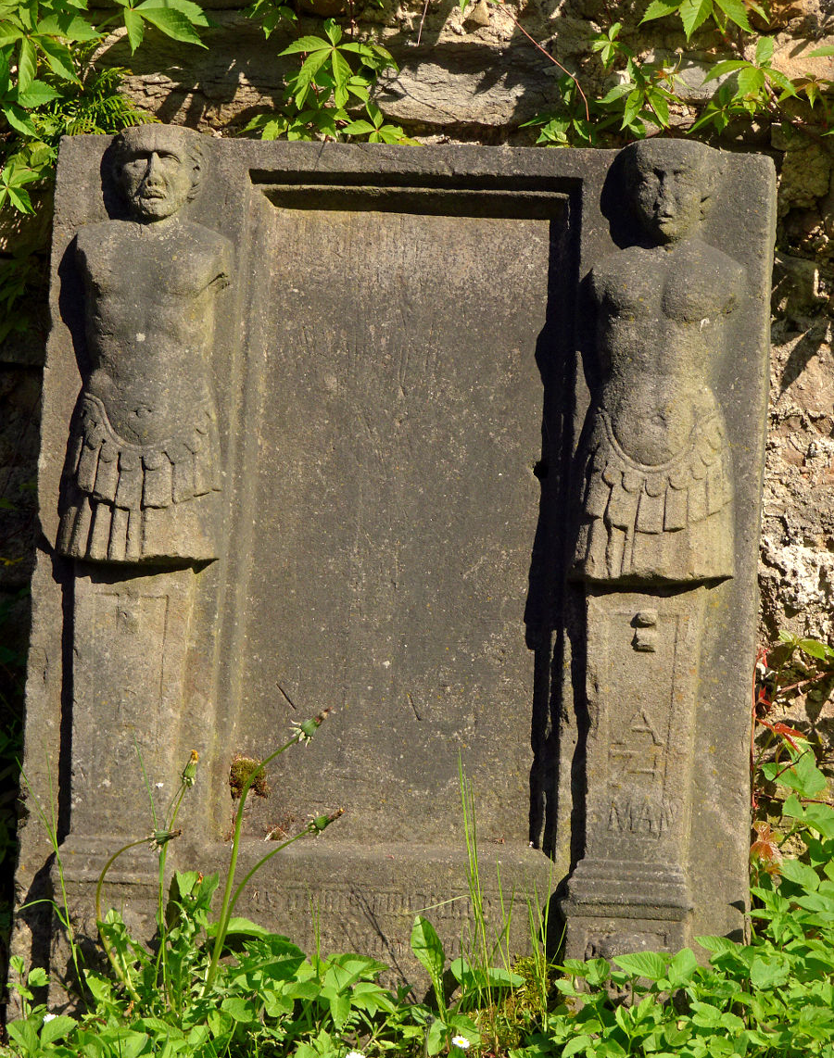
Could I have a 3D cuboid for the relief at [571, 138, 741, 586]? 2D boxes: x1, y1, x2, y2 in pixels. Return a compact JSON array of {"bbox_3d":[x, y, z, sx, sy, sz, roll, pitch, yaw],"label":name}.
[{"bbox_3d":[0.282,-0.196,9.600,0.188,0.520,0.095,1,-8,8],"label":"relief"}]

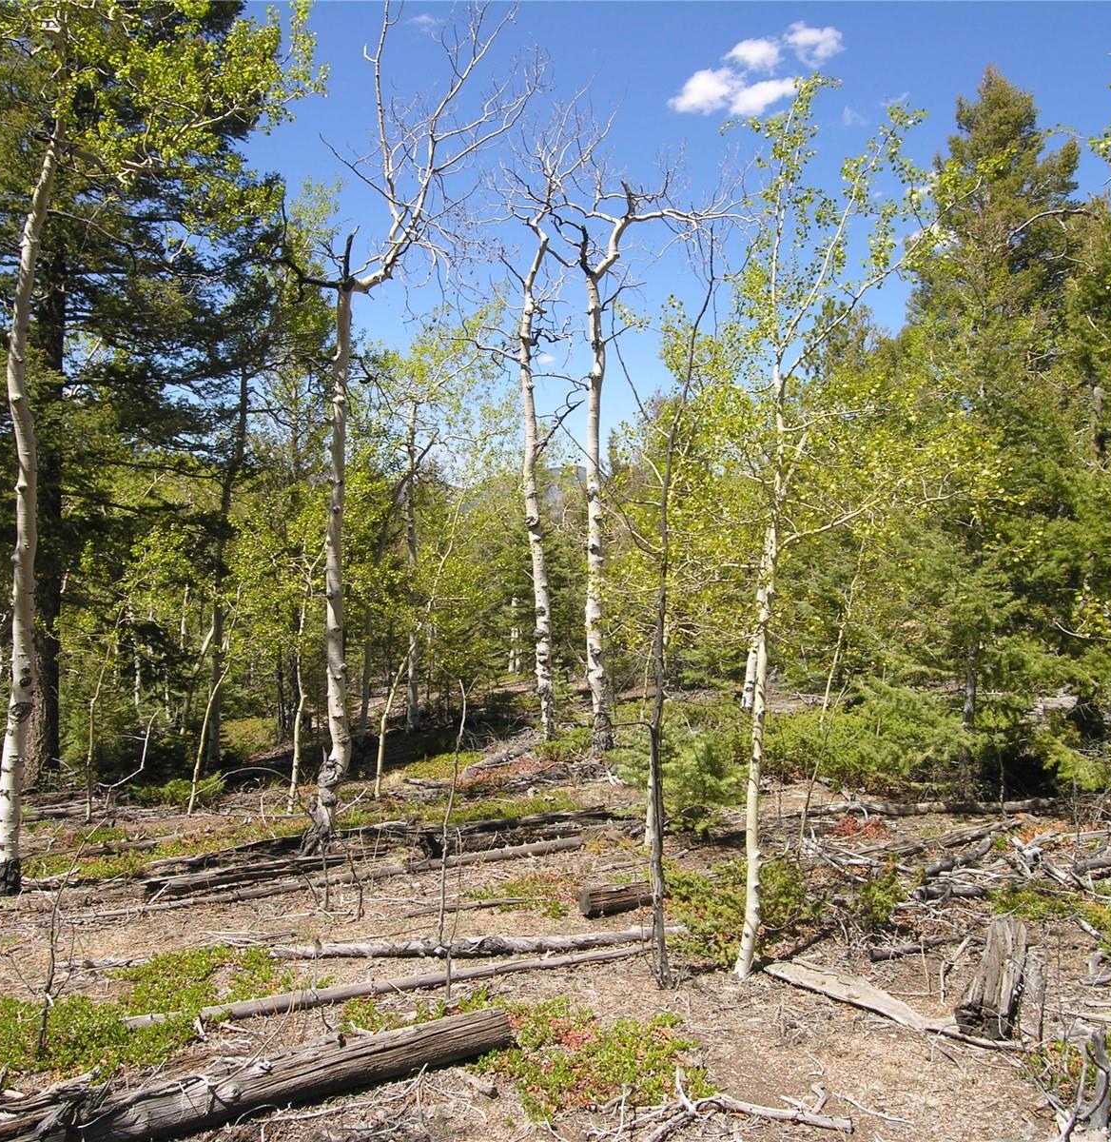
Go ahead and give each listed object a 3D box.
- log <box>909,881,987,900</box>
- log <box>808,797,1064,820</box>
[{"bbox_3d":[2.097,1.710,5.665,0.424,0.080,0.080,0,0,-6],"label":"log"},{"bbox_3d":[2.727,1.695,7.650,1.901,0.110,0.130,0,0,-5],"label":"log"}]

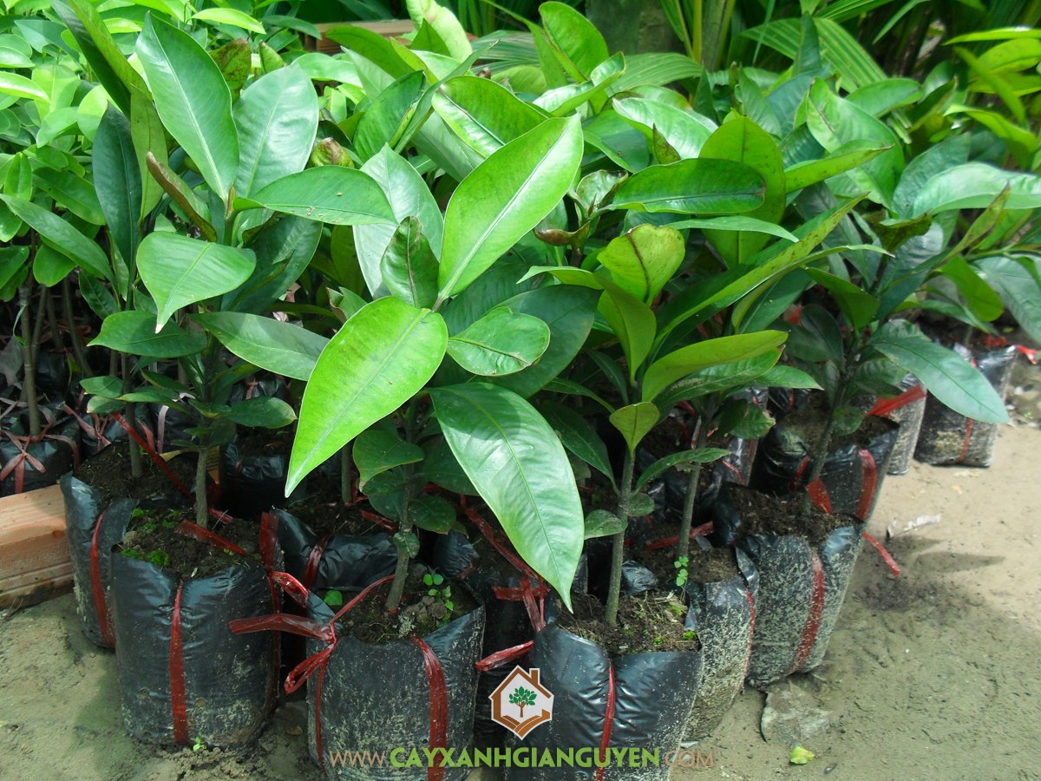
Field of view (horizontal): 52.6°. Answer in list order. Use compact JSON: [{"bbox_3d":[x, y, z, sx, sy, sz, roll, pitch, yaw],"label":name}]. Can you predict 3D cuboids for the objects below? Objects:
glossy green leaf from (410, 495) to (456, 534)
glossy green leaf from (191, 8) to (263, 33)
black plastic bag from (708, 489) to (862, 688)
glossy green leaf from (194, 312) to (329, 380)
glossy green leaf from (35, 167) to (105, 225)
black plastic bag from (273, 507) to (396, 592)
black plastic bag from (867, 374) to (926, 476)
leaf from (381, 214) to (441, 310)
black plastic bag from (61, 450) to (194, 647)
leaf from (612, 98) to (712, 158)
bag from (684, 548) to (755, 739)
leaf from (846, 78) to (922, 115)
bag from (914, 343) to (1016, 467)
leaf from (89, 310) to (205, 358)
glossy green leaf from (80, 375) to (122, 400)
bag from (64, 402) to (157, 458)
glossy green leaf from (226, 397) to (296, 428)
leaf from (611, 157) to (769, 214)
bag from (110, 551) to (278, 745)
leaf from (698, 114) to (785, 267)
[{"bbox_3d":[-0.070,0.099,0.845,0.040,0.009,0.031,5,58,-2],"label":"glossy green leaf"},{"bbox_3d":[-0.413,-0.518,1.485,0.122,0.020,0.045,15,54,14],"label":"glossy green leaf"},{"bbox_3d":[0.253,0.194,1.031,0.145,0.148,0.145,2,21,0],"label":"black plastic bag"},{"bbox_3d":[-0.198,-0.037,0.846,0.151,0.022,0.060,19,48,12],"label":"glossy green leaf"},{"bbox_3d":[-0.535,-0.229,1.250,0.093,0.014,0.036,36,57,2],"label":"glossy green leaf"},{"bbox_3d":[-0.169,0.201,1.039,0.140,0.168,0.140,-3,17,-10],"label":"black plastic bag"},{"bbox_3d":[0.527,0.036,1.578,0.140,0.168,0.140,11,18,18],"label":"black plastic bag"},{"bbox_3d":[-0.084,-0.098,0.800,0.040,0.072,0.015,-10,0,-11],"label":"leaf"},{"bbox_3d":[-0.411,0.172,1.133,0.140,0.168,0.140,-7,18,-21],"label":"black plastic bag"},{"bbox_3d":[0.165,-0.283,1.140,0.147,0.065,0.025,19,-21,-16],"label":"leaf"},{"bbox_3d":[0.136,0.228,0.951,0.140,0.168,0.140,9,17,10],"label":"bag"},{"bbox_3d":[0.450,-0.367,1.335,0.114,0.055,0.020,-9,-29,15],"label":"leaf"},{"bbox_3d":[0.675,0.021,1.626,0.134,0.168,0.134,12,18,22],"label":"bag"},{"bbox_3d":[-0.302,-0.040,0.854,0.091,0.022,0.055,-3,45,-11],"label":"leaf"},{"bbox_3d":[-0.442,-0.003,1.110,0.046,0.009,0.028,-5,58,-7],"label":"glossy green leaf"},{"bbox_3d":[-0.465,0.104,1.220,0.115,0.150,0.115,2,21,0],"label":"bag"},{"bbox_3d":[-0.236,0.019,0.955,0.064,0.010,0.032,9,58,6],"label":"glossy green leaf"},{"bbox_3d":[0.159,-0.192,0.990,0.148,0.056,0.020,-1,-24,6],"label":"leaf"},{"bbox_3d":[-0.290,0.213,0.960,0.146,0.166,0.146,2,21,0],"label":"bag"},{"bbox_3d":[0.236,-0.212,1.120,0.088,0.165,0.020,-1,3,0],"label":"leaf"}]

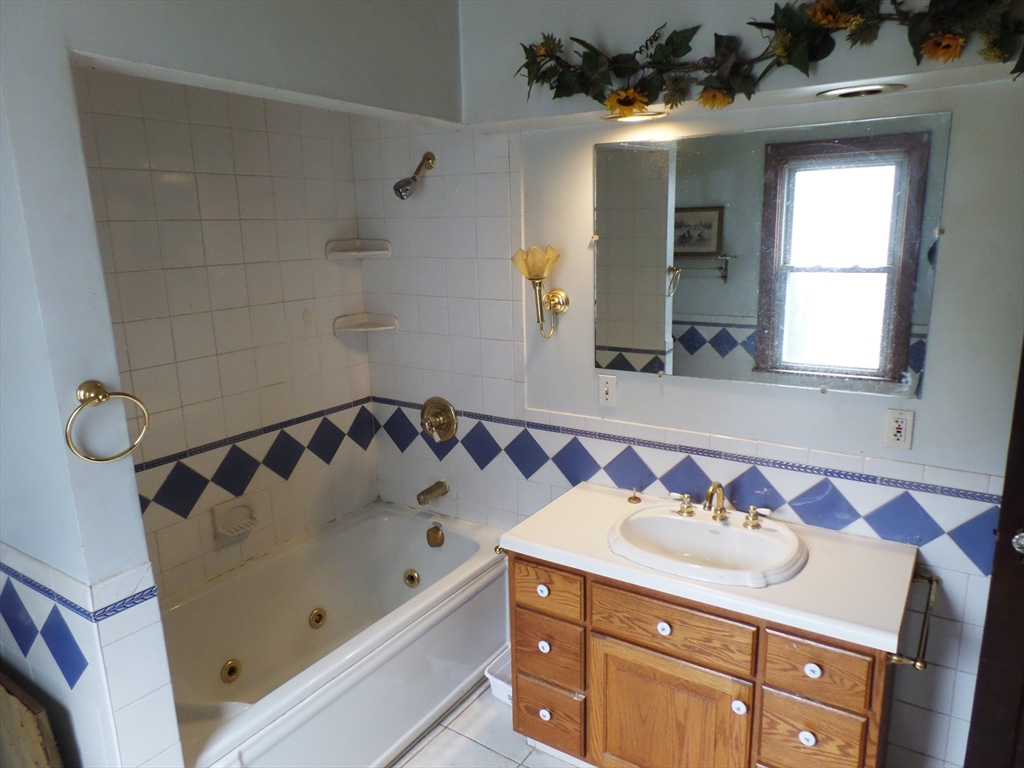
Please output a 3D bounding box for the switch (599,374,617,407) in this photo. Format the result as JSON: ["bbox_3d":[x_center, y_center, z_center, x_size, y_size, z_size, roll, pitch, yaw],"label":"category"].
[{"bbox_3d":[0.342,0.028,2.439,0.070,0.114,0.012,7,16,31],"label":"switch"}]

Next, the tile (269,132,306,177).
[{"bbox_3d":[-0.856,-0.863,2.579,0.010,0.150,0.150,8,16,33],"label":"tile"}]

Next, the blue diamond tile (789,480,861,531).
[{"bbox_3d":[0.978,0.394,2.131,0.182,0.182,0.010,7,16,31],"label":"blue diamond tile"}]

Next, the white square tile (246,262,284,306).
[{"bbox_3d":[-0.932,-0.377,2.563,0.010,0.150,0.150,8,16,33],"label":"white square tile"}]

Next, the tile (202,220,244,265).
[{"bbox_3d":[-1.020,-0.497,2.403,0.010,0.150,0.150,8,16,33],"label":"tile"}]

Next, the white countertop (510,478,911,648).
[{"bbox_3d":[0.577,0.495,2.071,1.088,0.043,0.536,7,15,32],"label":"white countertop"}]

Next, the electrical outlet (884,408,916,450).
[{"bbox_3d":[1.116,0.134,1.956,0.071,0.116,0.012,7,15,32],"label":"electrical outlet"}]

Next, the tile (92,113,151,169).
[{"bbox_3d":[-1.191,-0.739,2.076,0.010,0.152,0.151,7,15,32],"label":"tile"}]

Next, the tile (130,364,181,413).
[{"bbox_3d":[-1.182,0.020,2.264,0.010,0.150,0.150,8,16,33],"label":"tile"}]

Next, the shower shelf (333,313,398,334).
[{"bbox_3d":[-0.635,-0.259,2.952,0.255,0.080,0.132,-4,14,-11],"label":"shower shelf"}]

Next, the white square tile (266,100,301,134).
[{"bbox_3d":[-0.860,-0.996,2.553,0.010,0.115,0.151,7,15,32],"label":"white square tile"}]

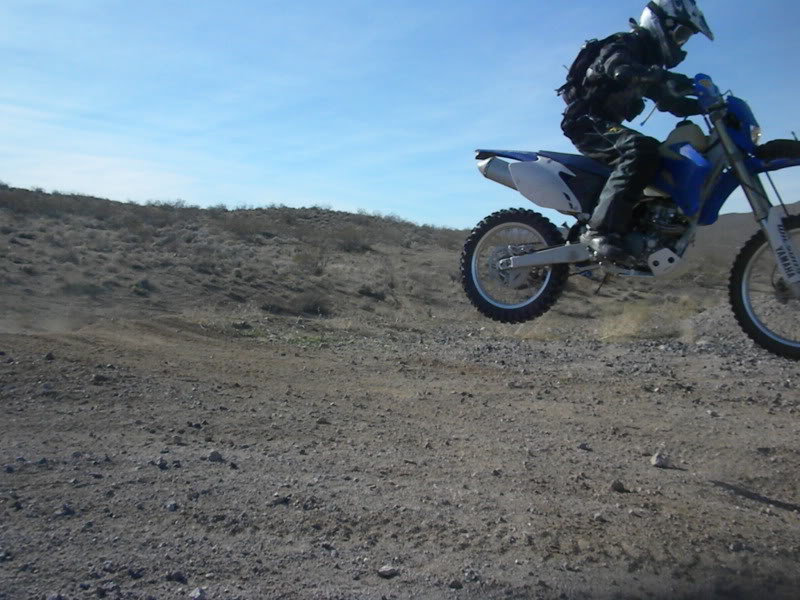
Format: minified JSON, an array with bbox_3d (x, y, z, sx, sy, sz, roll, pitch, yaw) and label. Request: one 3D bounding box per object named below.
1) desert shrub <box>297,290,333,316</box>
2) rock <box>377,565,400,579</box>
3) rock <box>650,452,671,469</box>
[{"bbox_3d":[-2.300,0.108,23.000,0.980,0.680,0.900,0,1,0],"label":"desert shrub"},{"bbox_3d":[-0.040,0.968,3.050,0.083,0.038,0.062,0,1,0],"label":"rock"},{"bbox_3d":[1.432,0.882,4.700,0.108,0.073,0.090,0,1,0],"label":"rock"}]

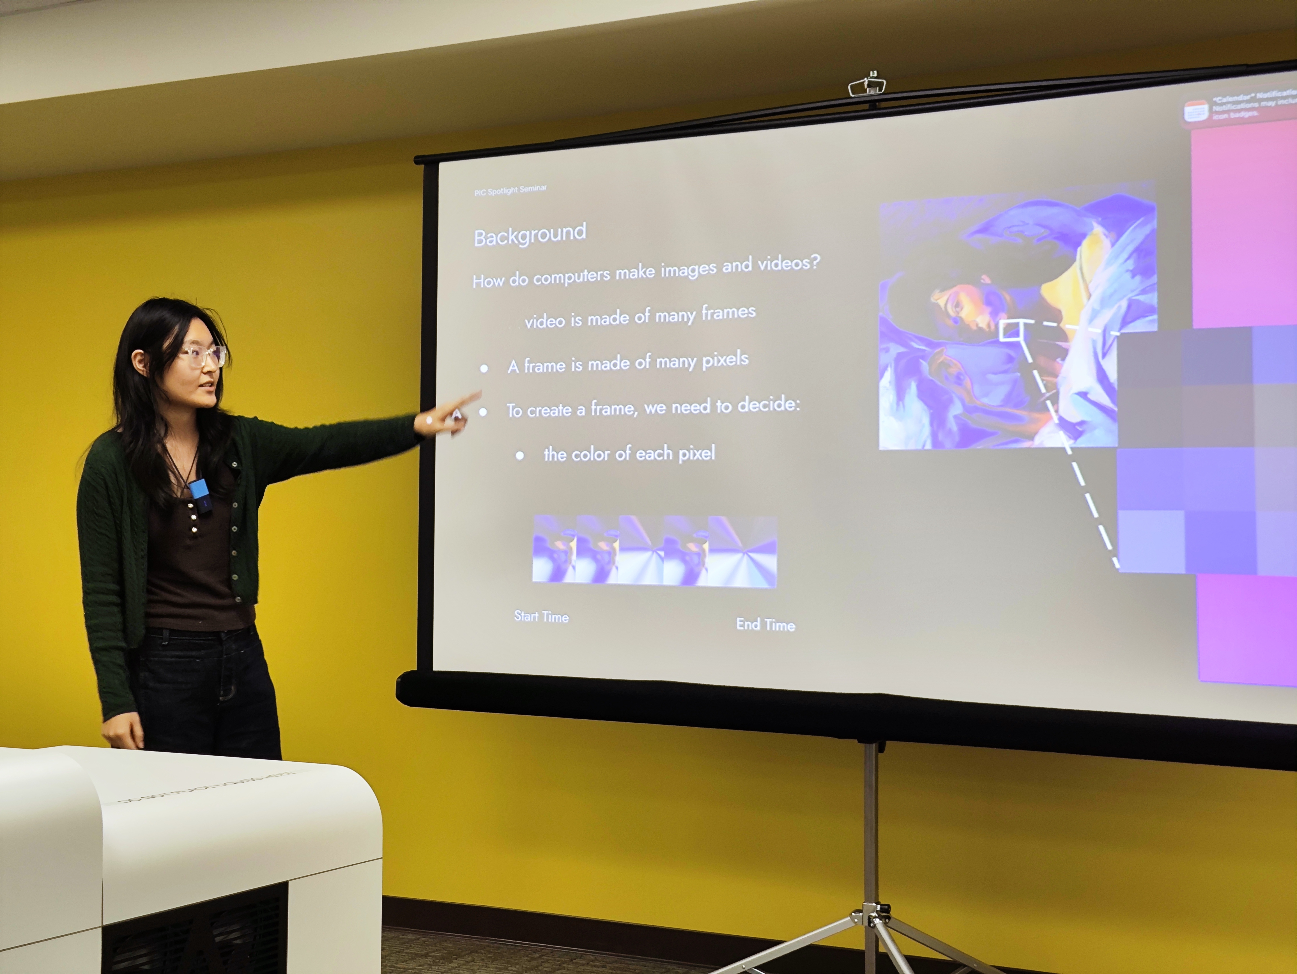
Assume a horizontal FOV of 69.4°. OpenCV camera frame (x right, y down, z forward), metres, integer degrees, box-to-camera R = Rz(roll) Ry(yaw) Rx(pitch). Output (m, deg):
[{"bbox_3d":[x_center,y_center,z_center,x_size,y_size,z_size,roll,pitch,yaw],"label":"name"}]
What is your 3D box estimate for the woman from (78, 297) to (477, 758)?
[{"bbox_3d":[-0.745,0.417,1.785,0.800,1.640,0.490,-1,-2,41],"label":"woman"}]

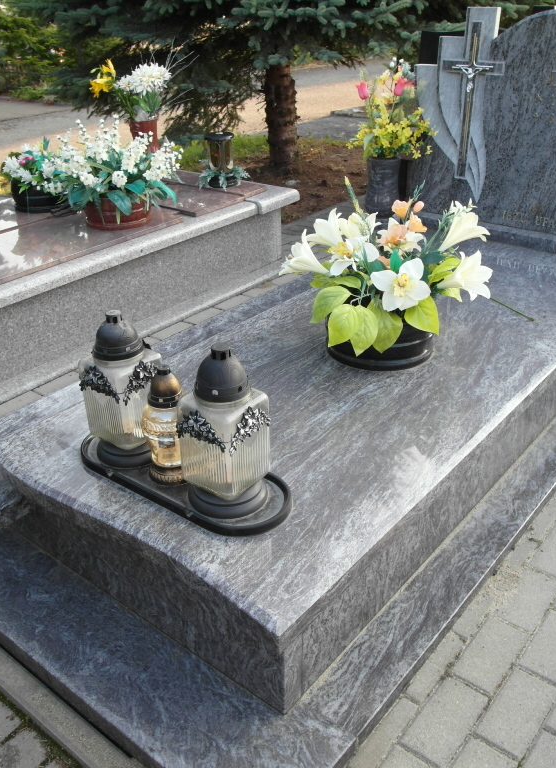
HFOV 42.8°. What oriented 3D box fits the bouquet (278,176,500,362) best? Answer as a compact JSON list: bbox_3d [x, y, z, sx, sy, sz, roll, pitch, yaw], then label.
[{"bbox_3d":[0.326,-0.345,2.145,0.640,0.480,0.520,3,29,9],"label":"bouquet"}]

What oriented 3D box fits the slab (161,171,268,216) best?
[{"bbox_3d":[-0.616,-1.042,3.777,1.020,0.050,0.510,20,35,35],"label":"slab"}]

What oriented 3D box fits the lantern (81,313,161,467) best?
[{"bbox_3d":[-0.383,0.006,1.712,0.170,0.378,0.170,20,35,35],"label":"lantern"}]

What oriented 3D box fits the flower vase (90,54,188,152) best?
[{"bbox_3d":[-0.774,-1.460,3.865,0.500,0.600,0.400,-2,29,0],"label":"flower vase"}]

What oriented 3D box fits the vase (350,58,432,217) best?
[{"bbox_3d":[0.536,-1.124,3.265,0.370,0.678,0.330,-2,29,0],"label":"vase"}]

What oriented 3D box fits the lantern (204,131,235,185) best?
[{"bbox_3d":[-0.290,-1.155,3.648,0.155,0.262,0.155,-2,29,1],"label":"lantern"}]

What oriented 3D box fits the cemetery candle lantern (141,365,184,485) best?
[{"bbox_3d":[-0.265,0.089,1.643,0.100,0.291,0.100,-2,29,1],"label":"cemetery candle lantern"}]

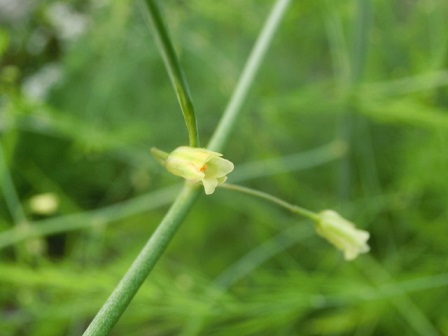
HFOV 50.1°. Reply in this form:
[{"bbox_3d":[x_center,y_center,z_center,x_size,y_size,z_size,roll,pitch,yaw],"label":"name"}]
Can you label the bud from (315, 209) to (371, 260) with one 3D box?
[{"bbox_3d":[0.017,0.010,0.070,0.008,0.005,0.005,36,16,-3],"label":"bud"}]

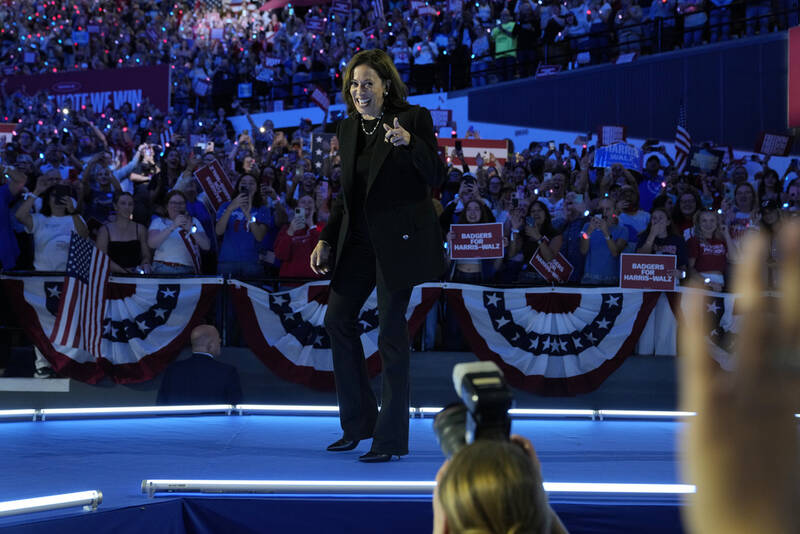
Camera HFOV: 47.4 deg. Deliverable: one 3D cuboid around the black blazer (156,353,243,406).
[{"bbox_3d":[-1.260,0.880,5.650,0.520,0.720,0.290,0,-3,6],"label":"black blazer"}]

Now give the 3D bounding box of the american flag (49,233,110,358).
[{"bbox_3d":[-2.660,0.235,7.550,0.500,1.030,0.200,1,-3,-6],"label":"american flag"}]

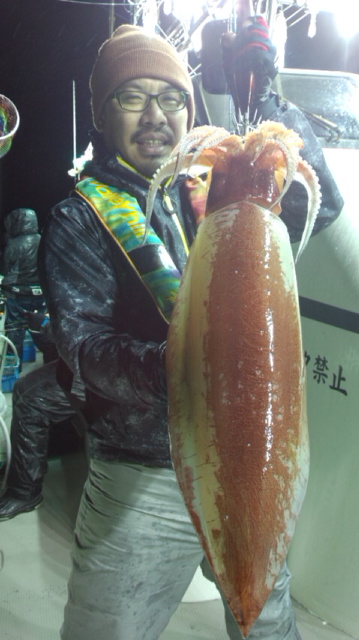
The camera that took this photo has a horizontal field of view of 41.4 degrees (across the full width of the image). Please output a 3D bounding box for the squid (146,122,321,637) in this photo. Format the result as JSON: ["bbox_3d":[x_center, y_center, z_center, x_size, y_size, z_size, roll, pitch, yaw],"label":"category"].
[{"bbox_3d":[0.079,0.084,0.700,0.250,0.750,0.170,0,7,-2],"label":"squid"}]

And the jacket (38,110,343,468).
[{"bbox_3d":[0.015,-0.050,0.890,0.560,0.660,0.380,-1,12,-7],"label":"jacket"}]

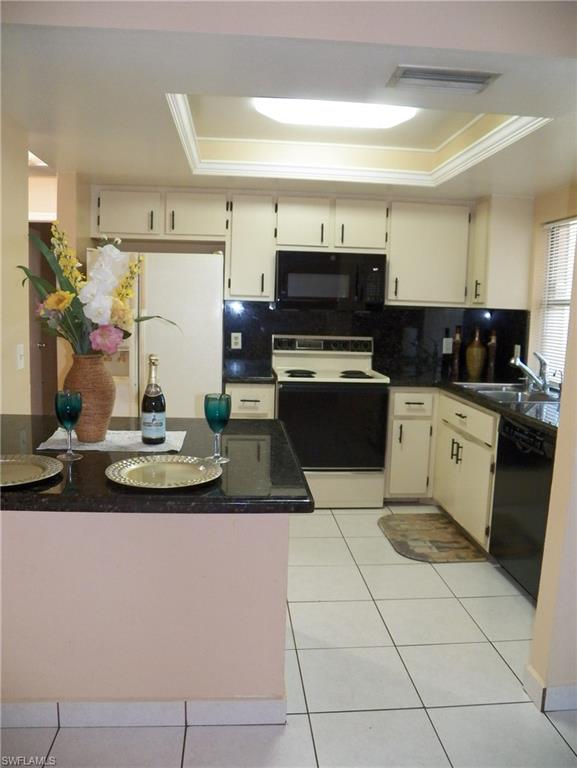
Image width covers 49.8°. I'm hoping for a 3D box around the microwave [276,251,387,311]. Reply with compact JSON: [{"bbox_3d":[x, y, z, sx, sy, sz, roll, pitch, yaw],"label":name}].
[{"bbox_3d":[0.289,-0.729,4.500,0.760,0.402,0.405,1,7,-4],"label":"microwave"}]

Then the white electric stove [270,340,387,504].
[{"bbox_3d":[0.275,0.258,4.490,0.760,1.165,0.670,1,7,-4],"label":"white electric stove"}]

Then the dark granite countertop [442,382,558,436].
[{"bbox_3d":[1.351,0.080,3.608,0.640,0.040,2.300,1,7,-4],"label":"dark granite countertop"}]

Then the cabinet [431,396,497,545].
[{"bbox_3d":[1.328,0.472,3.788,0.568,0.787,0.990,0,7,-5],"label":"cabinet"}]

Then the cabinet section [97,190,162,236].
[{"bbox_3d":[-1.083,-1.180,4.376,0.402,0.281,0.330,1,7,-5],"label":"cabinet section"}]

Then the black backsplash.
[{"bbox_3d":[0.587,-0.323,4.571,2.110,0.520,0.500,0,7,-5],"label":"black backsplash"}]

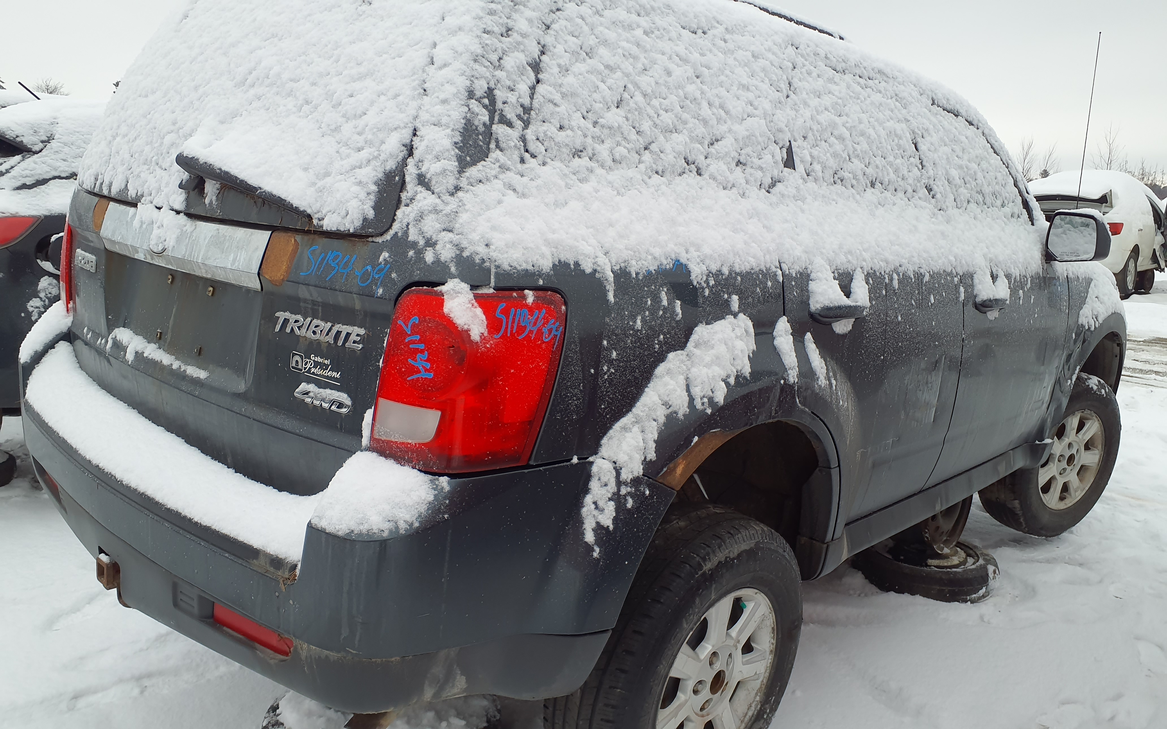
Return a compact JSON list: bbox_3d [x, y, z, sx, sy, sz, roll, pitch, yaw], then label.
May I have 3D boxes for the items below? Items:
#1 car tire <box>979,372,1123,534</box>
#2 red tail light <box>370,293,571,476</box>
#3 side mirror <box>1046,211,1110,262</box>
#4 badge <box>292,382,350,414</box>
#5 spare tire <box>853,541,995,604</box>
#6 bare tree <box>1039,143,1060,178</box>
[{"bbox_3d":[2.036,0.385,3.736,0.720,0.720,0.230,-5,17,-29],"label":"car tire"},{"bbox_3d":[-0.170,0.021,1.254,0.183,0.275,0.225,15,14,42],"label":"red tail light"},{"bbox_3d":[1.709,-0.438,2.968,0.205,0.170,0.150,15,14,42],"label":"side mirror"},{"bbox_3d":[-0.418,0.055,1.378,0.150,0.038,0.010,14,4,37],"label":"badge"},{"bbox_3d":[1.318,0.776,3.300,0.580,0.125,0.580,6,13,30],"label":"spare tire"},{"bbox_3d":[29.880,-11.893,55.475,1.600,4.630,1.600,8,13,28],"label":"bare tree"}]

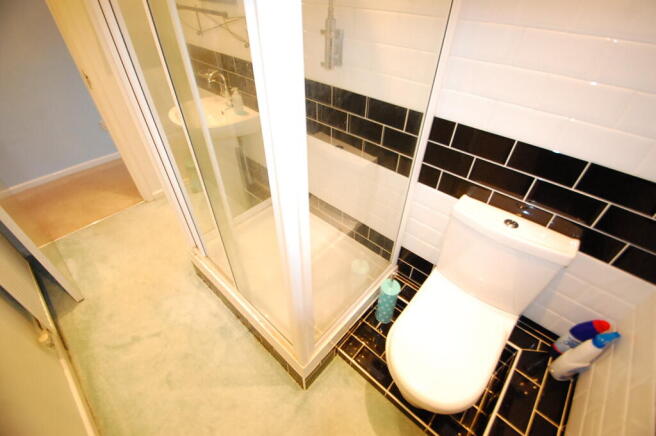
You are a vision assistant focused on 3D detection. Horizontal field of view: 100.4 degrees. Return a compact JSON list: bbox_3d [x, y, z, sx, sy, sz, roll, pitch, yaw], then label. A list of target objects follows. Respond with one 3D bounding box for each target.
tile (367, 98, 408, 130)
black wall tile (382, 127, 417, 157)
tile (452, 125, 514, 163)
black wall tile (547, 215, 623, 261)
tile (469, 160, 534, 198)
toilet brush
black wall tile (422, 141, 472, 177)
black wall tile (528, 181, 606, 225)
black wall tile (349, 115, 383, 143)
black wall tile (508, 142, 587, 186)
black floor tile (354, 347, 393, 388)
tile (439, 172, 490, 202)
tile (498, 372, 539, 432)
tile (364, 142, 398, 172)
[{"bbox_3d":[0.251,-0.445,1.173,0.200,0.100,0.010,31,49,30],"label":"tile"},{"bbox_3d":[0.324,-0.324,1.189,0.200,0.100,0.010,31,49,30],"label":"black wall tile"},{"bbox_3d":[0.550,-0.263,0.975,0.200,0.100,0.010,31,49,30],"label":"tile"},{"bbox_3d":[0.843,0.070,0.908,0.200,0.100,0.010,31,49,30],"label":"black wall tile"},{"bbox_3d":[0.637,-0.146,1.013,0.200,0.099,0.010,31,50,29],"label":"tile"},{"bbox_3d":[0.294,0.410,1.356,0.089,0.310,0.089,1,42,-1],"label":"toilet brush"},{"bbox_3d":[0.484,-0.239,1.111,0.200,0.099,0.010,31,50,29],"label":"black wall tile"},{"bbox_3d":[0.789,-0.053,0.914,0.200,0.099,0.010,31,50,29],"label":"black wall tile"},{"bbox_3d":[0.174,-0.415,1.288,0.200,0.100,0.010,31,49,30],"label":"black wall tile"},{"bbox_3d":[0.699,-0.172,0.876,0.200,0.100,0.010,31,49,30],"label":"black wall tile"},{"bbox_3d":[0.227,0.709,1.304,0.200,0.010,0.100,31,49,30],"label":"black floor tile"},{"bbox_3d":[0.560,-0.117,1.127,0.200,0.099,0.010,31,50,29],"label":"tile"},{"bbox_3d":[0.712,0.677,1.014,0.097,0.010,0.200,31,50,29],"label":"tile"},{"bbox_3d":[0.255,-0.303,1.324,0.200,0.099,0.010,31,50,29],"label":"tile"}]

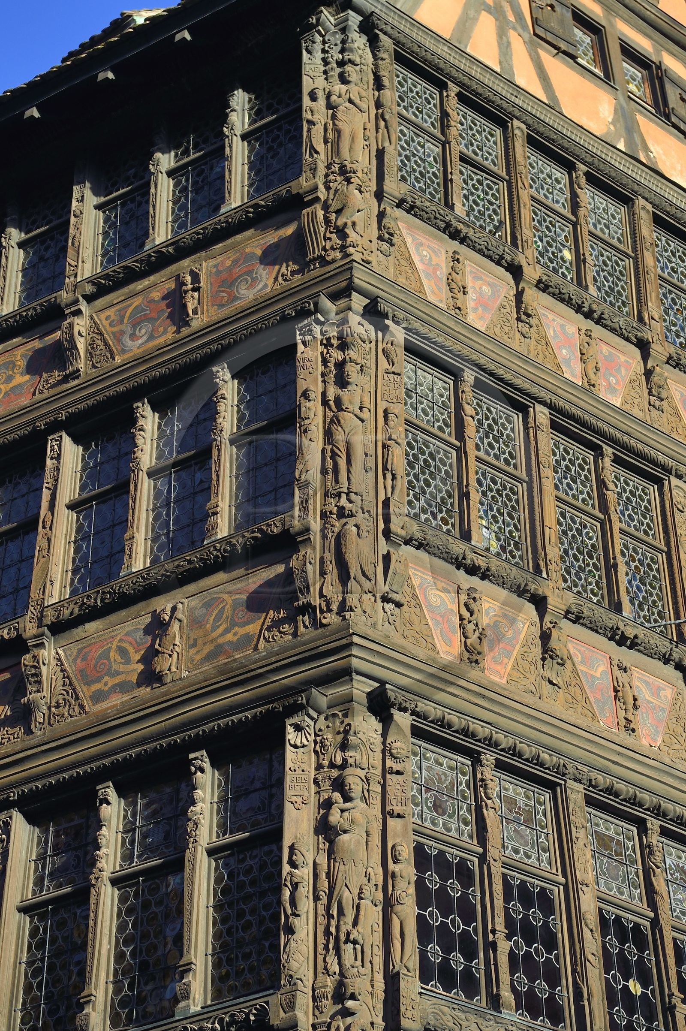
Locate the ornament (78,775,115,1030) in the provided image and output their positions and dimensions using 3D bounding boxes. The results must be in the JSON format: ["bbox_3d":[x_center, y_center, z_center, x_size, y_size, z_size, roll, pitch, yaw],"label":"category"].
[{"bbox_3d":[-1.474,2.396,12.240,0.134,1.673,0.120,-21,-41,25],"label":"ornament"}]

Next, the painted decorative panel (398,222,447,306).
[{"bbox_3d":[0.554,-1.762,14.213,0.450,0.599,0.050,25,-43,-31],"label":"painted decorative panel"}]

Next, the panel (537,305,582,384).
[{"bbox_3d":[1.605,-1.266,14.884,0.415,0.580,0.050,25,-44,-30],"label":"panel"}]

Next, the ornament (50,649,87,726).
[{"bbox_3d":[-1.767,1.060,12.963,0.290,0.575,0.070,-21,-41,25],"label":"ornament"}]

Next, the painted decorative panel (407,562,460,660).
[{"bbox_3d":[0.592,0.650,13.013,0.430,0.620,0.050,25,-43,-31],"label":"painted decorative panel"}]

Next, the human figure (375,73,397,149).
[{"bbox_3d":[0.293,-2.946,14.709,0.180,0.780,0.120,25,-44,-30],"label":"human figure"}]

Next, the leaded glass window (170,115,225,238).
[{"bbox_3d":[-1.092,-2.609,15.312,0.589,1.218,0.080,-21,-41,26],"label":"leaded glass window"}]

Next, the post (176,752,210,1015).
[{"bbox_3d":[-0.893,2.199,12.056,0.130,1.700,0.150,-21,-41,26],"label":"post"}]

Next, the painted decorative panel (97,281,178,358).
[{"bbox_3d":[-1.595,-1.458,15.226,0.815,0.622,0.040,-21,-41,25],"label":"painted decorative panel"}]

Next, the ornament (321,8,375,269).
[{"bbox_3d":[0.044,-2.823,15.036,0.381,2.678,0.240,1,-37,-3],"label":"ornament"}]

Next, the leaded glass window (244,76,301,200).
[{"bbox_3d":[-0.498,-2.837,15.008,0.589,1.218,0.080,-21,-41,26],"label":"leaded glass window"}]

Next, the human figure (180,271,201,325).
[{"bbox_3d":[-1.055,-1.559,14.342,0.144,0.525,0.110,-21,-41,26],"label":"human figure"}]

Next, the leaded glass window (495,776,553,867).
[{"bbox_3d":[1.076,1.854,12.123,0.490,0.550,0.080,25,-44,-30],"label":"leaded glass window"}]

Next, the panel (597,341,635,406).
[{"bbox_3d":[2.178,-1.079,15.875,0.480,0.610,0.050,25,-43,-31],"label":"panel"}]

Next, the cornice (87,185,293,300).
[{"bbox_3d":[-1.169,-2.017,15.258,1.940,0.180,0.160,-21,-41,26],"label":"cornice"}]

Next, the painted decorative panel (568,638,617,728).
[{"bbox_3d":[1.616,1.113,13.143,0.412,0.589,0.050,25,-43,-31],"label":"painted decorative panel"}]

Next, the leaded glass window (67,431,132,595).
[{"bbox_3d":[-1.716,-0.031,14.360,0.582,1.429,0.080,-21,-41,25],"label":"leaded glass window"}]

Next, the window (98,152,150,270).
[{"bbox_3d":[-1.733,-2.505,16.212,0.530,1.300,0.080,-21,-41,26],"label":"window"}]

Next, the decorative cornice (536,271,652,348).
[{"bbox_3d":[1.875,-1.559,15.350,1.188,0.238,0.150,25,-43,-31],"label":"decorative cornice"}]

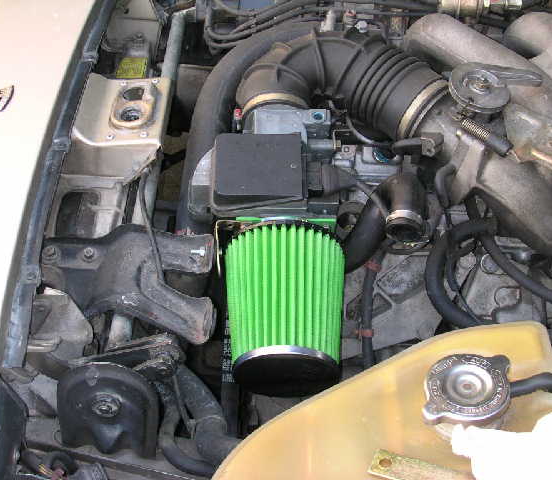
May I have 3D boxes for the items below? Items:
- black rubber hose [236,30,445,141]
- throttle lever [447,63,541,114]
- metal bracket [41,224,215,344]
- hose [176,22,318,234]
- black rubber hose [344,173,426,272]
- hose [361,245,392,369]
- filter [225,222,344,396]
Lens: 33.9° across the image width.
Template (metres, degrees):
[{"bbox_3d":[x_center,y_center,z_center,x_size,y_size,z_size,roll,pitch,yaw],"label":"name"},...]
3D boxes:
[{"bbox_3d":[0.077,-0.185,1.080,0.235,0.085,0.095,0,46,0],"label":"black rubber hose"},{"bbox_3d":[0.250,-0.172,1.030,0.104,0.020,0.060,-1,52,1],"label":"throttle lever"},{"bbox_3d":[-0.156,0.049,0.950,0.168,0.065,0.105,0,46,0],"label":"metal bracket"},{"bbox_3d":[-0.031,-0.144,1.150,0.170,0.085,0.300,0,46,0],"label":"hose"},{"bbox_3d":[0.123,-0.022,1.040,0.095,0.085,0.075,0,46,0],"label":"black rubber hose"},{"bbox_3d":[0.118,0.078,1.060,0.027,0.145,0.018,12,7,0],"label":"hose"},{"bbox_3d":[0.011,0.073,0.943,0.130,0.130,0.145,0,58,0],"label":"filter"}]

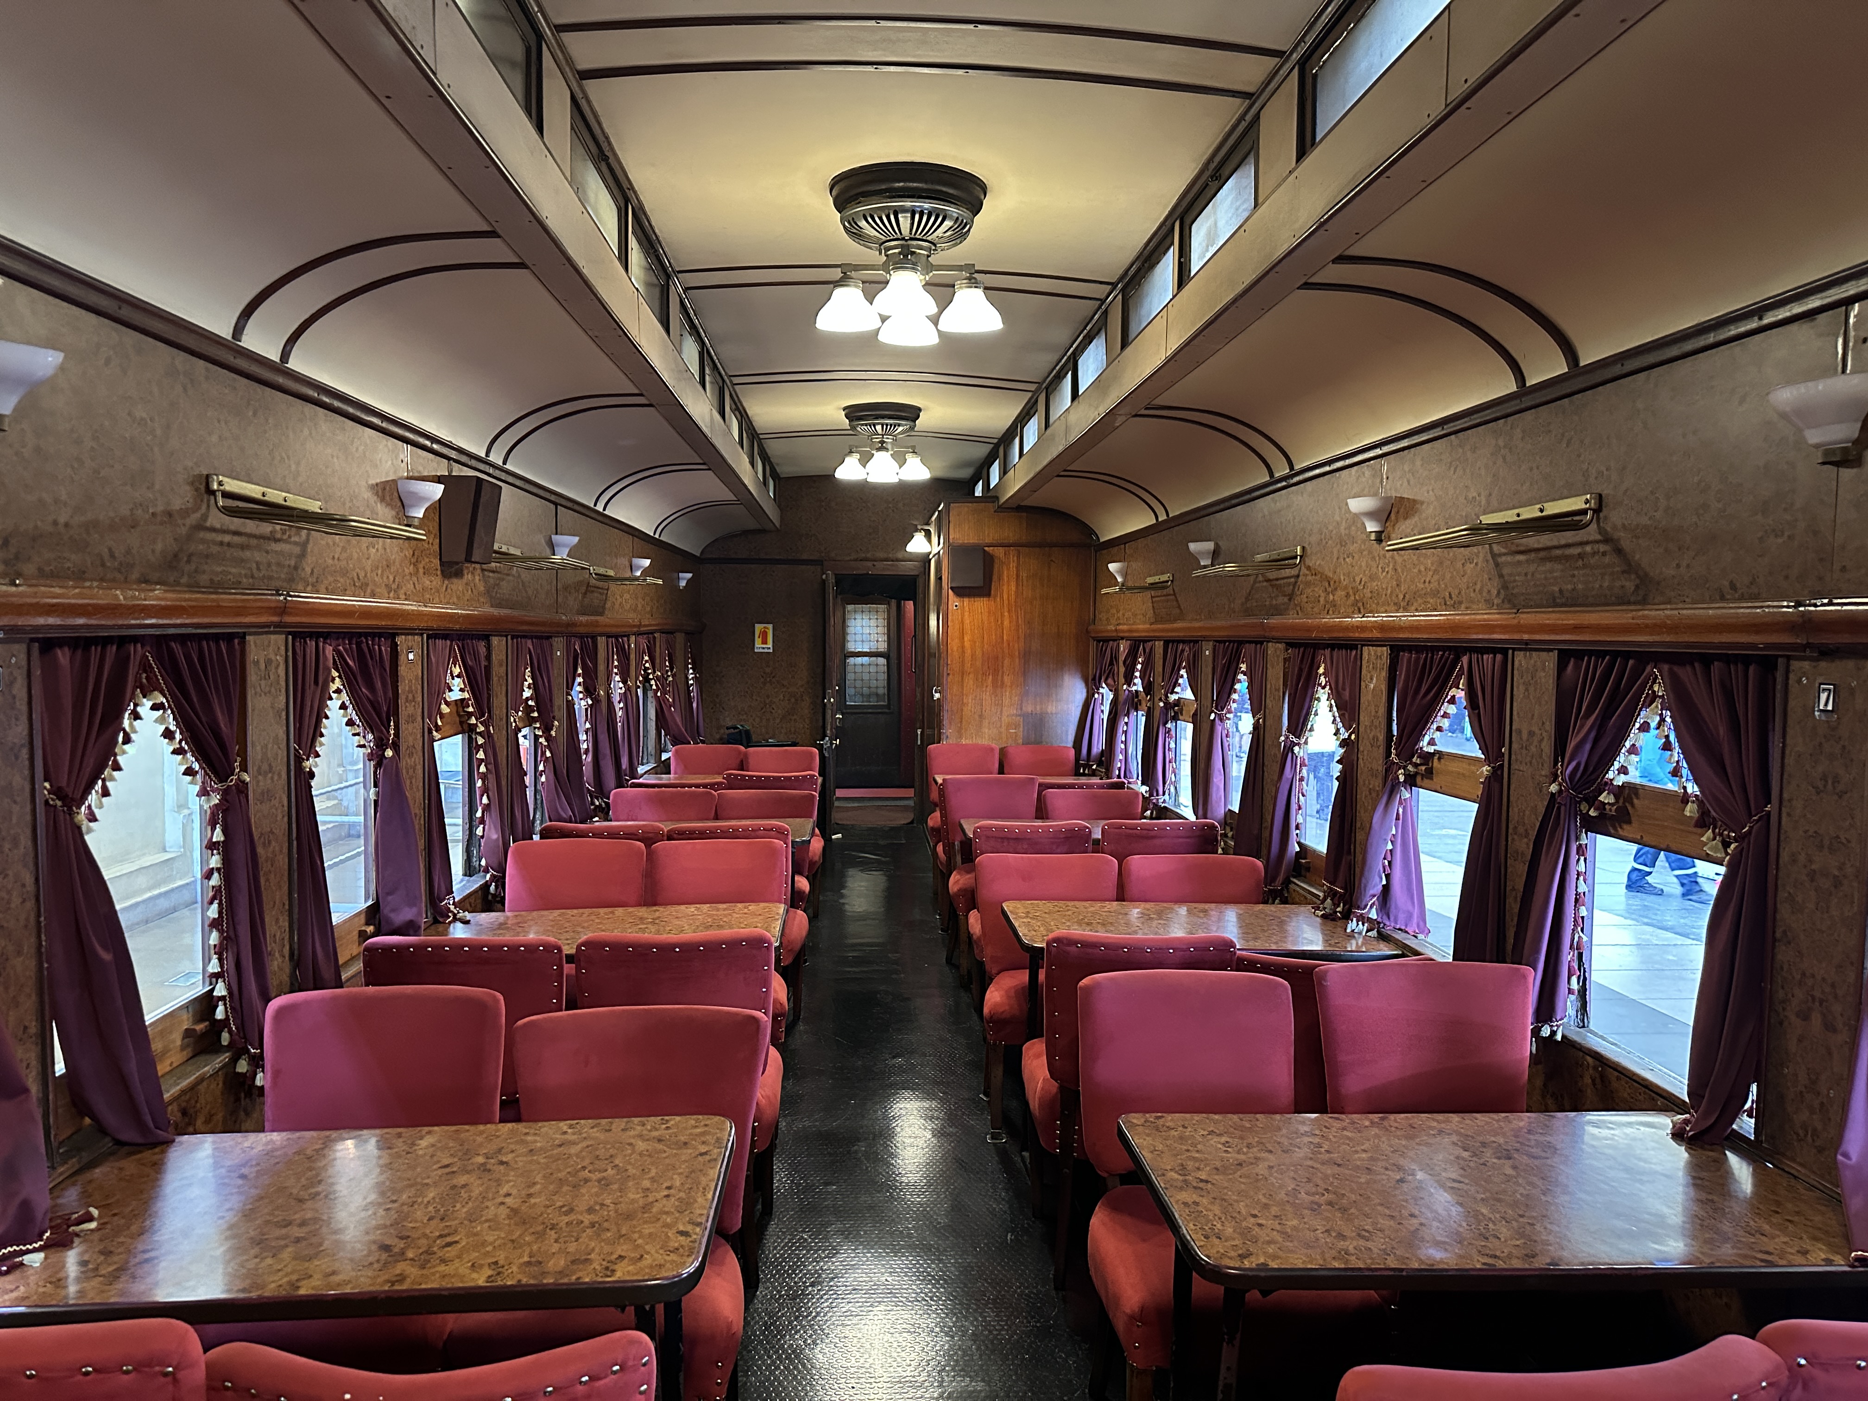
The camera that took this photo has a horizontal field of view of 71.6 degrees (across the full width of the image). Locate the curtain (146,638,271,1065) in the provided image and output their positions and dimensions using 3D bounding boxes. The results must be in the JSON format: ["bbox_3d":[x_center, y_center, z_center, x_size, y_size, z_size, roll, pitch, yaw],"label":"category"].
[{"bbox_3d":[-1.431,0.340,2.538,0.120,0.930,0.430,0,3,-3],"label":"curtain"}]

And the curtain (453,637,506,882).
[{"bbox_3d":[-1.471,0.197,4.304,0.146,0.787,0.404,0,3,-3],"label":"curtain"}]

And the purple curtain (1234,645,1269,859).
[{"bbox_3d":[1.176,0.203,4.993,0.163,0.789,0.353,0,3,-3],"label":"purple curtain"}]

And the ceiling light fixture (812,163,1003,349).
[{"bbox_3d":[-0.072,-1.260,3.688,0.550,0.396,0.550,0,3,-3],"label":"ceiling light fixture"}]

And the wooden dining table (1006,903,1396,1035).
[{"bbox_3d":[0.751,1.039,3.876,1.025,0.760,0.610,0,3,-3],"label":"wooden dining table"}]

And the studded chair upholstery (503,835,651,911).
[{"bbox_3d":[-1.259,0.947,4.381,0.510,0.875,0.560,0,3,-3],"label":"studded chair upholstery"}]

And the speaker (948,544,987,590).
[{"bbox_3d":[0.212,-0.866,8.448,0.229,0.263,0.139,0,3,-3],"label":"speaker"}]

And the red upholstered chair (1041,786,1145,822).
[{"bbox_3d":[0.756,0.854,6.038,0.485,0.845,0.530,0,3,-3],"label":"red upholstered chair"}]

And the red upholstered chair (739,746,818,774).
[{"bbox_3d":[-0.964,0.729,8.117,0.485,0.845,0.530,0,3,-3],"label":"red upholstered chair"}]

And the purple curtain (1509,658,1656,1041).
[{"bbox_3d":[1.308,0.301,2.664,0.172,0.778,0.378,0,3,-3],"label":"purple curtain"}]

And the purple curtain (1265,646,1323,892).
[{"bbox_3d":[1.208,0.232,4.444,0.163,0.791,0.421,0,3,-3],"label":"purple curtain"}]

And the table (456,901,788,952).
[{"bbox_3d":[-0.968,1.019,3.791,1.045,0.740,0.559,0,3,-3],"label":"table"}]

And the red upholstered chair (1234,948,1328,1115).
[{"bbox_3d":[0.948,1.027,3.334,0.486,0.880,0.530,1,3,1],"label":"red upholstered chair"}]

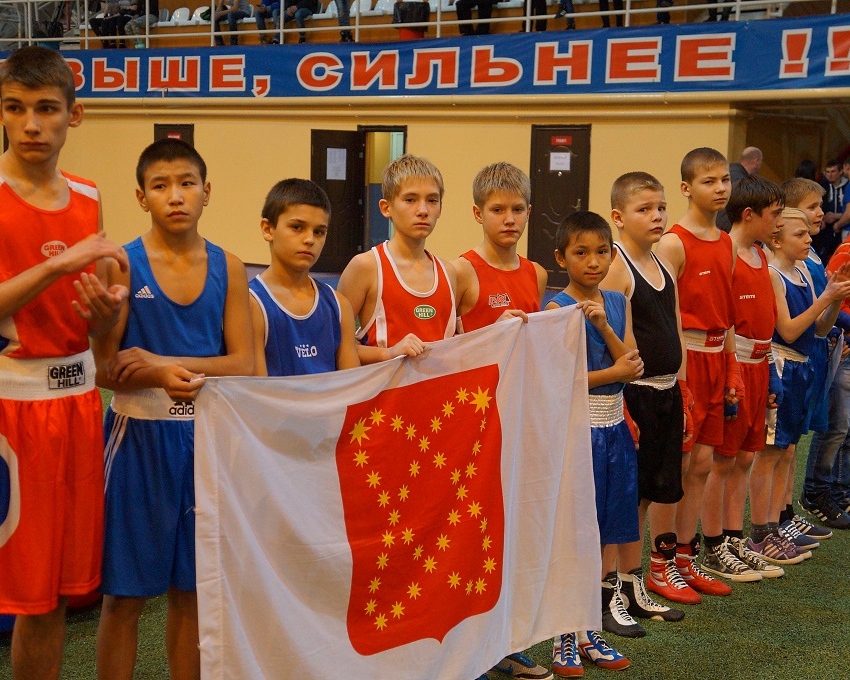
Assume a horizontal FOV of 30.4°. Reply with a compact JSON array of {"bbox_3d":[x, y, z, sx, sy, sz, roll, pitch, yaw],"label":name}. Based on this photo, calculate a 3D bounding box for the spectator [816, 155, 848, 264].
[{"bbox_3d":[4.551,-1.178,17.590,0.500,1.720,0.340,2,6,5],"label":"spectator"}]

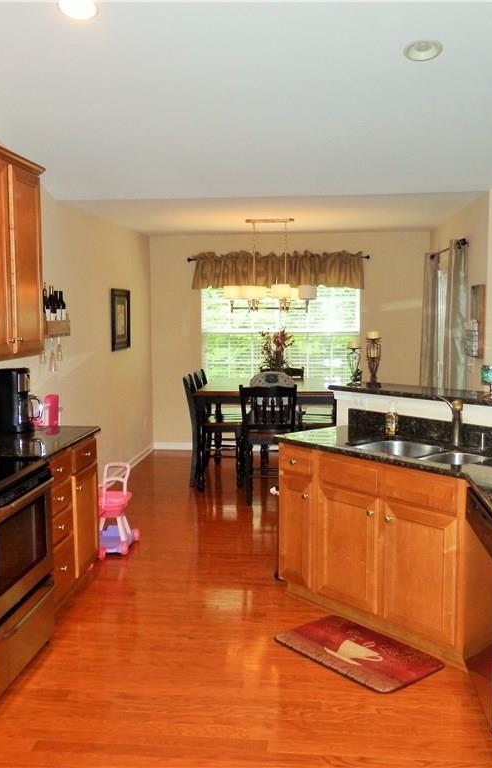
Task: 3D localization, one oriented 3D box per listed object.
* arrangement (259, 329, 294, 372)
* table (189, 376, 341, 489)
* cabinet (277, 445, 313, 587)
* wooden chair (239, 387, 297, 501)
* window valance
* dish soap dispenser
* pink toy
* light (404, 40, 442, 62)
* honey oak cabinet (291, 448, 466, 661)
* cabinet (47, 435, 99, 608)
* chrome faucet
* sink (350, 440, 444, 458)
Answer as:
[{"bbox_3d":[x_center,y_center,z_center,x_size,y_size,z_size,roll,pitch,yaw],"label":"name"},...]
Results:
[{"bbox_3d":[0.289,-0.269,7.071,0.350,0.510,0.320,0,6,6],"label":"arrangement"},{"bbox_3d":[0.259,0.455,7.148,1.320,0.910,1.380,0,6,6],"label":"table"},{"bbox_3d":[0.504,0.763,4.300,0.580,0.876,0.300,-5,8,-39],"label":"cabinet"},{"bbox_3d":[0.210,0.487,6.379,0.470,1.005,0.530,0,6,6],"label":"wooden chair"},{"bbox_3d":[0.343,-1.264,8.215,1.900,0.420,0.120,0,6,6],"label":"window valance"},{"bbox_3d":[0.815,0.205,4.138,0.075,0.180,0.055,4,7,36],"label":"dish soap dispenser"},{"bbox_3d":[-0.873,0.831,5.025,0.260,0.600,0.400,0,6,-1],"label":"pink toy"},{"bbox_3d":[0.870,-1.646,3.654,0.195,0.030,0.195,0,-10,6],"label":"light"},{"bbox_3d":[0.899,0.811,3.811,0.580,0.876,0.950,-5,8,-39],"label":"honey oak cabinet"},{"bbox_3d":[-1.269,0.787,4.188,0.620,0.880,0.890,0,6,6],"label":"cabinet"},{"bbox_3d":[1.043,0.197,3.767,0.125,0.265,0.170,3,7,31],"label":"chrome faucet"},{"bbox_3d":[0.832,0.441,3.846,0.370,0.190,0.400,-5,7,-38],"label":"sink"}]

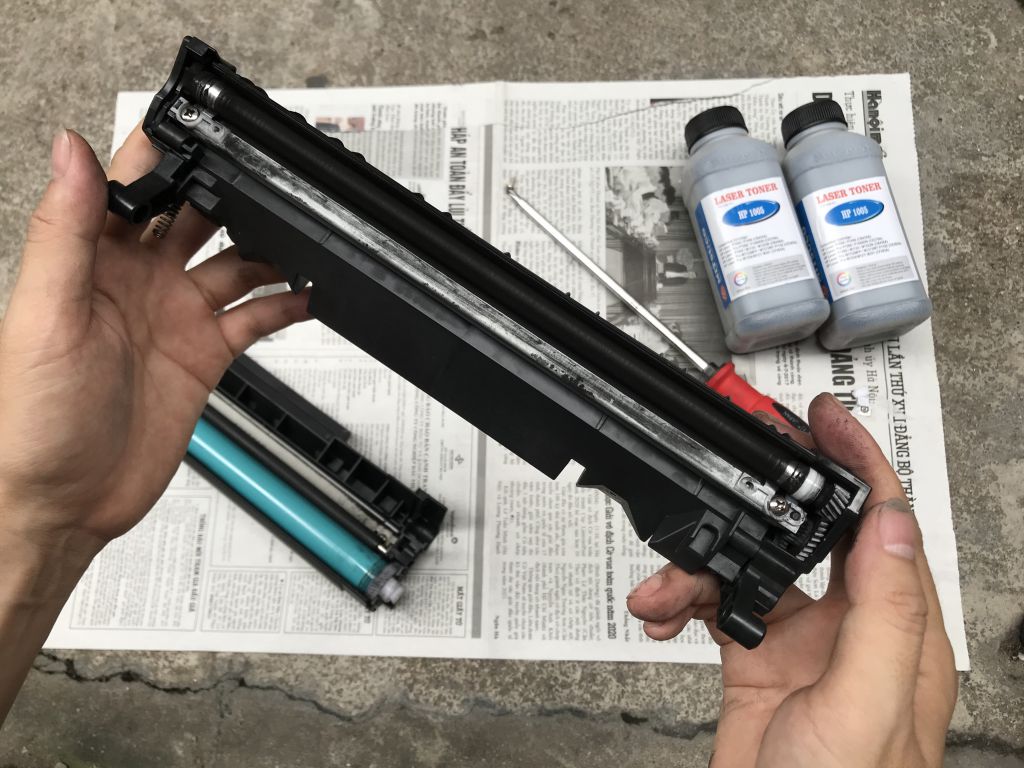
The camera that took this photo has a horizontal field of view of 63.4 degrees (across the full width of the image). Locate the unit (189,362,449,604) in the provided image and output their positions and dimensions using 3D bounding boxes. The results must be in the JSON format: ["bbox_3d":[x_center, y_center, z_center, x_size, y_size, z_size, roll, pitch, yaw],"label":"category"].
[{"bbox_3d":[-0.171,0.040,0.561,0.277,0.042,0.084,35,82,10],"label":"unit"}]

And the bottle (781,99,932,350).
[{"bbox_3d":[0.223,-0.109,0.560,0.058,0.060,0.162,-12,77,1],"label":"bottle"}]

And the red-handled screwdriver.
[{"bbox_3d":[0.108,-0.038,0.571,0.031,0.031,0.317,-44,76,-6],"label":"red-handled screwdriver"}]

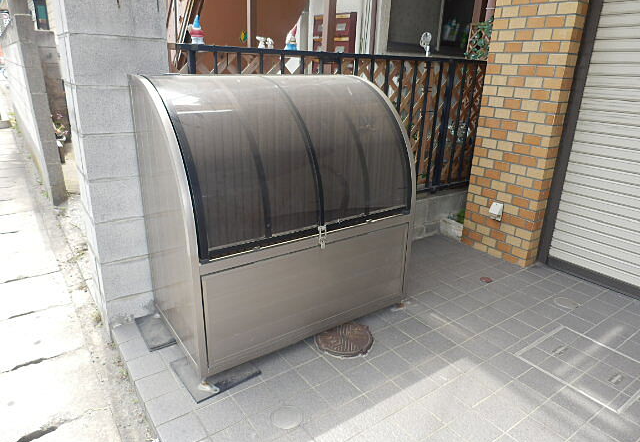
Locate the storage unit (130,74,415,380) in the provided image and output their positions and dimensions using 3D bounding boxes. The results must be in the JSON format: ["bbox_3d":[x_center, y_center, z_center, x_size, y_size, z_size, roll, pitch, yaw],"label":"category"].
[{"bbox_3d":[-0.180,-0.105,2.209,1.182,1.157,0.689,-12,24,-33],"label":"storage unit"}]

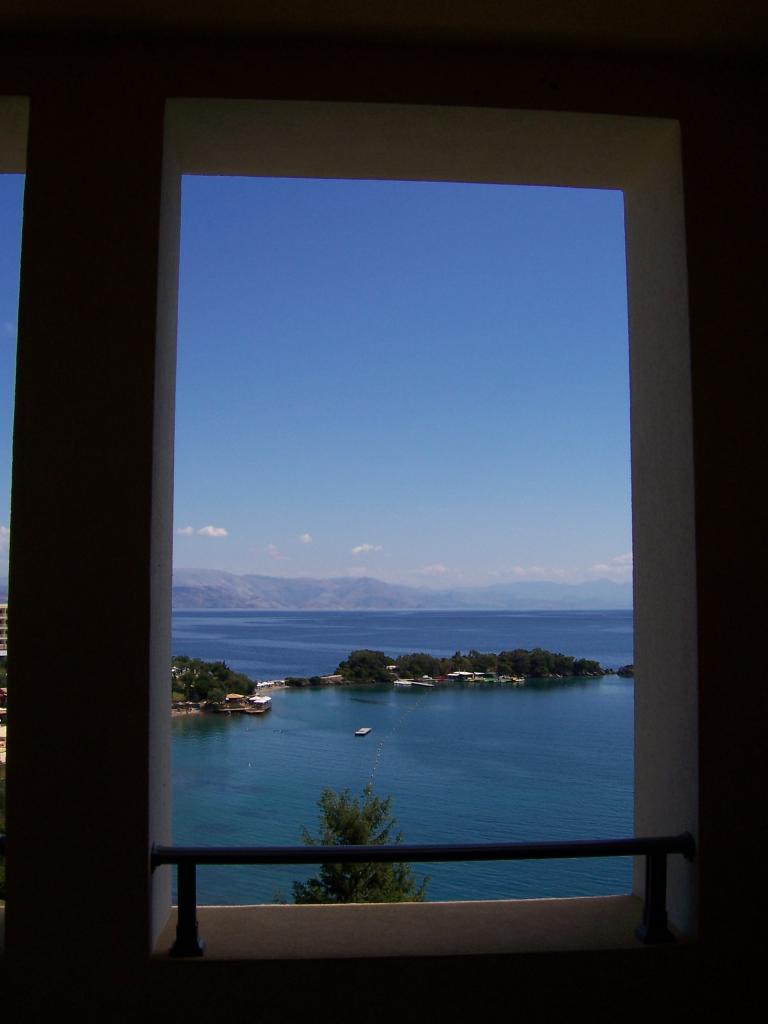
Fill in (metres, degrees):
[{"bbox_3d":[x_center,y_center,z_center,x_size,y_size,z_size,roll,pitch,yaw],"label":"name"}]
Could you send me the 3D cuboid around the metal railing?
[{"bbox_3d":[0.101,0.808,2.286,1.168,0.217,0.080,0,-5,-5],"label":"metal railing"}]

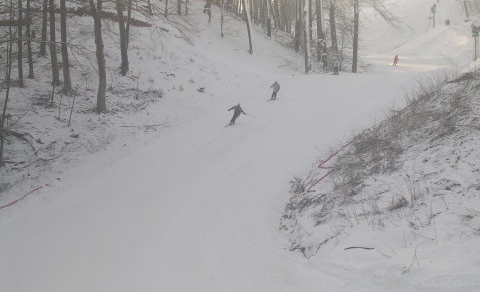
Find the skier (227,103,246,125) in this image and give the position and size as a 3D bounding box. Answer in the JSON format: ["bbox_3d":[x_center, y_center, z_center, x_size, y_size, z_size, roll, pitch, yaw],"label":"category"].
[{"bbox_3d":[-0.222,-2.343,83.000,1.300,1.600,0.900,1,3,21],"label":"skier"}]

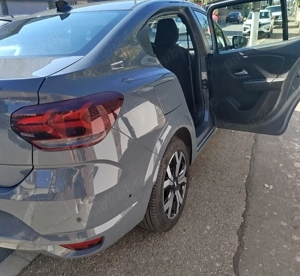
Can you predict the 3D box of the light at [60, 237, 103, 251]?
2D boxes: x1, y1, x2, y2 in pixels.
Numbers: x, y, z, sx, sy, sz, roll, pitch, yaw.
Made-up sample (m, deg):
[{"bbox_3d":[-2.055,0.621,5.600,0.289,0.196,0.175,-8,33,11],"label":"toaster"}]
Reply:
[{"bbox_3d":[-0.288,0.458,1.191,0.177,0.050,0.040,-3,21,2],"label":"light"}]

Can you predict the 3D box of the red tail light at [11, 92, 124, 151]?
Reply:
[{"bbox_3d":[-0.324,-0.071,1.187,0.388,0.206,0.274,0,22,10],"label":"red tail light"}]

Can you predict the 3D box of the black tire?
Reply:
[{"bbox_3d":[0.100,0.299,1.864,0.200,0.620,0.620,6,24,26],"label":"black tire"}]

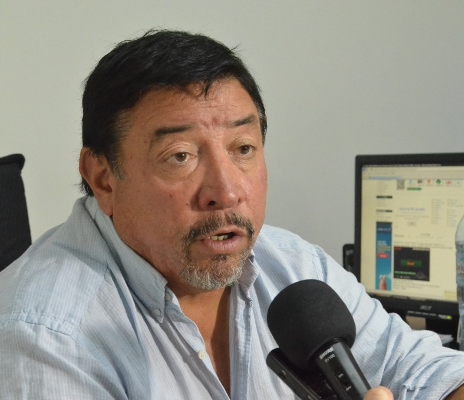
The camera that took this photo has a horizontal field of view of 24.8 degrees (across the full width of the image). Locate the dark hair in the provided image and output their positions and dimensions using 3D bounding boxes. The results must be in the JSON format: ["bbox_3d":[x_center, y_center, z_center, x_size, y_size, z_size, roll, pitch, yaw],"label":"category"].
[{"bbox_3d":[-0.061,-0.086,1.040,0.175,0.172,0.205,-5,4,-29],"label":"dark hair"}]

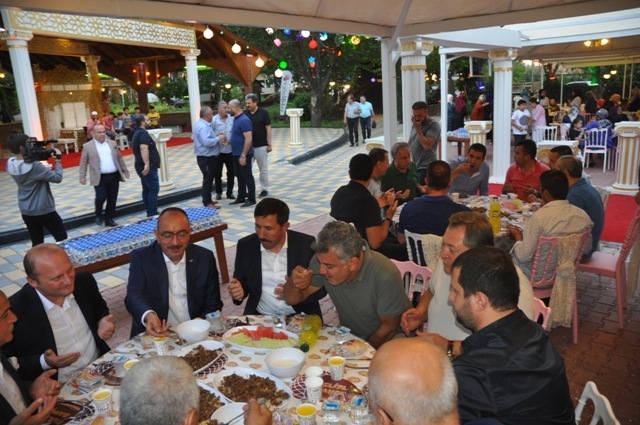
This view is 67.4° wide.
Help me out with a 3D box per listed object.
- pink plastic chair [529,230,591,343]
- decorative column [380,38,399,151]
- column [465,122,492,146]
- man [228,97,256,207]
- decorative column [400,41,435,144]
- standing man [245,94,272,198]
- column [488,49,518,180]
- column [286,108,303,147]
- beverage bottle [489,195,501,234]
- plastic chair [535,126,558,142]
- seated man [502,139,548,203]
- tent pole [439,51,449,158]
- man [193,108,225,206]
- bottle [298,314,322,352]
[{"bbox_3d":[1.631,0.518,3.535,0.420,0.900,0.480,-7,14,-17],"label":"pink plastic chair"},{"bbox_3d":[0.900,-0.927,5.976,0.130,2.365,0.130,9,18,42],"label":"decorative column"},{"bbox_3d":[2.959,-1.122,8.947,0.460,1.100,0.460,7,17,37],"label":"column"},{"bbox_3d":[-1.244,-0.924,7.876,0.400,1.740,0.500,-10,15,-27],"label":"man"},{"bbox_3d":[1.332,-1.145,6.722,0.430,2.440,0.430,7,17,39],"label":"decorative column"},{"bbox_3d":[-1.075,-1.167,8.516,0.520,1.810,0.340,6,16,36],"label":"standing man"},{"bbox_3d":[3.376,-1.741,8.819,0.450,2.430,0.450,7,17,39],"label":"column"},{"bbox_3d":[-0.840,-2.792,15.800,0.440,1.170,0.440,2,14,20],"label":"column"},{"bbox_3d":[1.222,0.000,3.360,0.083,0.272,0.083,-3,13,0],"label":"beverage bottle"},{"bbox_3d":[5.130,-1.507,10.917,0.420,0.900,0.480,2,14,19],"label":"plastic chair"},{"bbox_3d":[2.158,-0.148,5.187,0.560,1.280,0.720,7,17,37],"label":"seated man"},{"bbox_3d":[2.246,-1.643,8.682,0.110,2.430,0.110,7,17,39],"label":"tent pole"},{"bbox_3d":[-1.923,-0.945,8.231,0.460,1.710,0.480,-7,13,-14],"label":"man"},{"bbox_3d":[-0.045,0.551,2.178,0.077,0.077,0.250,-1,13,12],"label":"bottle"}]

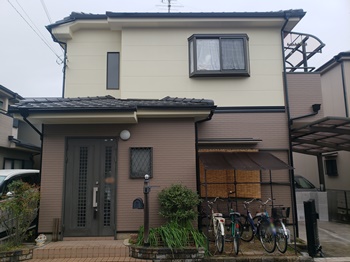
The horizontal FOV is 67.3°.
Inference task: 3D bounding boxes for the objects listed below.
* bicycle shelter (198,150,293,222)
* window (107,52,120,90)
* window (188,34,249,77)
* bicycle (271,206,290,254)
[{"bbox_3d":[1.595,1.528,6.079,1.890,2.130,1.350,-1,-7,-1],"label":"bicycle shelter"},{"bbox_3d":[-1.901,-1.851,8.096,0.391,1.189,0.100,-1,-7,-1],"label":"window"},{"bbox_3d":[1.285,-2.106,7.388,1.744,1.130,0.310,-1,-7,-1],"label":"window"},{"bbox_3d":[2.204,2.071,5.929,0.570,1.040,1.750,0,-7,-7],"label":"bicycle"}]

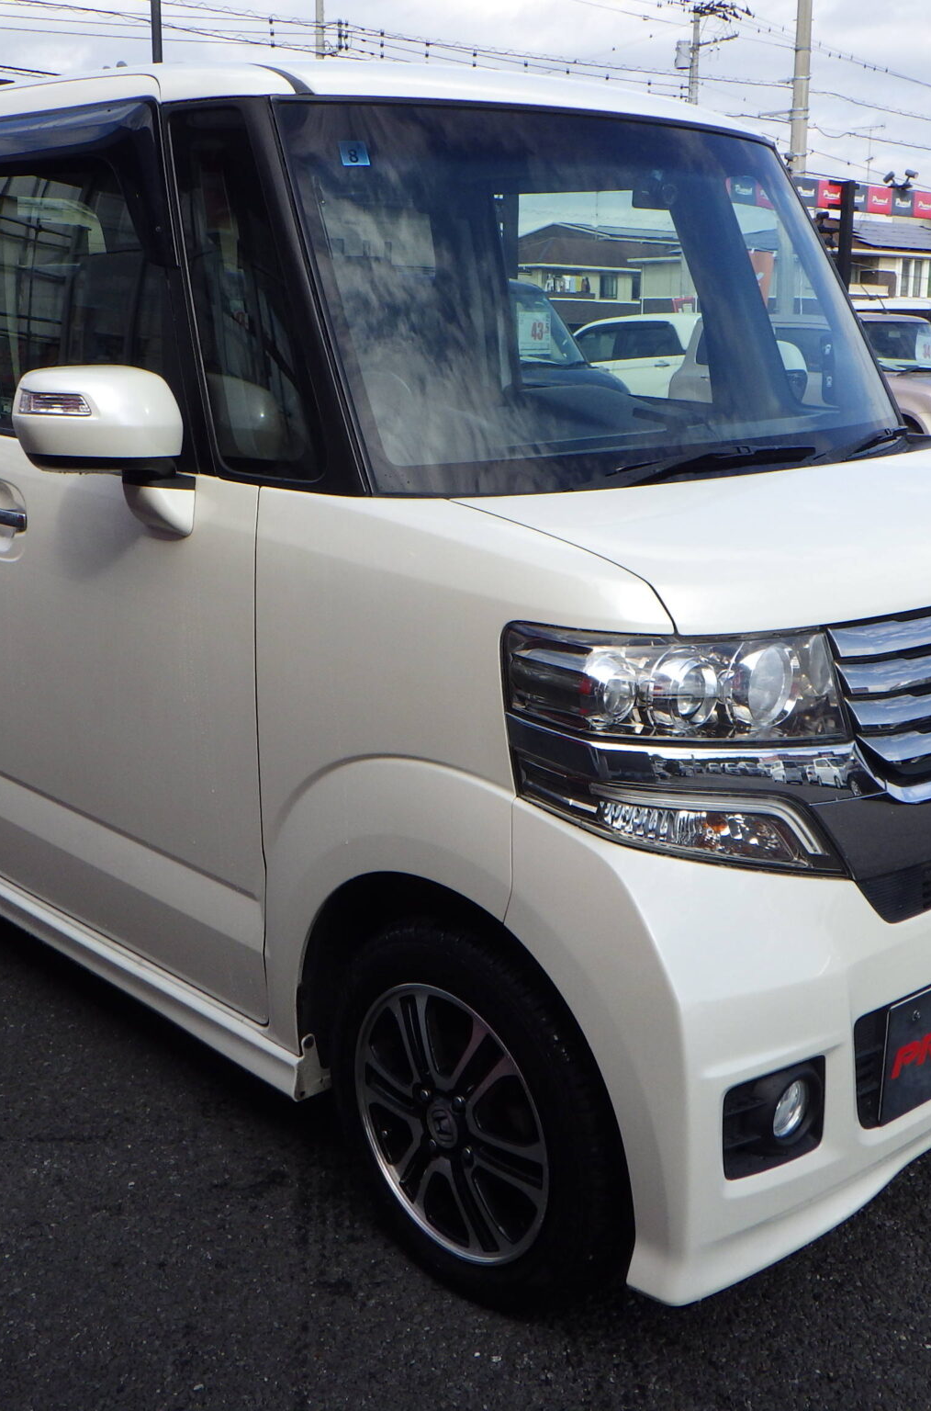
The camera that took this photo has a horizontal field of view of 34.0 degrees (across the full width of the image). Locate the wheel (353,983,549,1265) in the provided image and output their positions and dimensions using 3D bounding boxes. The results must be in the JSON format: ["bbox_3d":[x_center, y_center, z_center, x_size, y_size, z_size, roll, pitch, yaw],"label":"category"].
[{"bbox_3d":[0.015,0.574,2.150,0.140,0.397,0.397,-13,20,-42],"label":"wheel"}]

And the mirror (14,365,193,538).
[{"bbox_3d":[-0.502,-0.351,2.133,0.225,0.250,0.170,-13,19,-41],"label":"mirror"}]

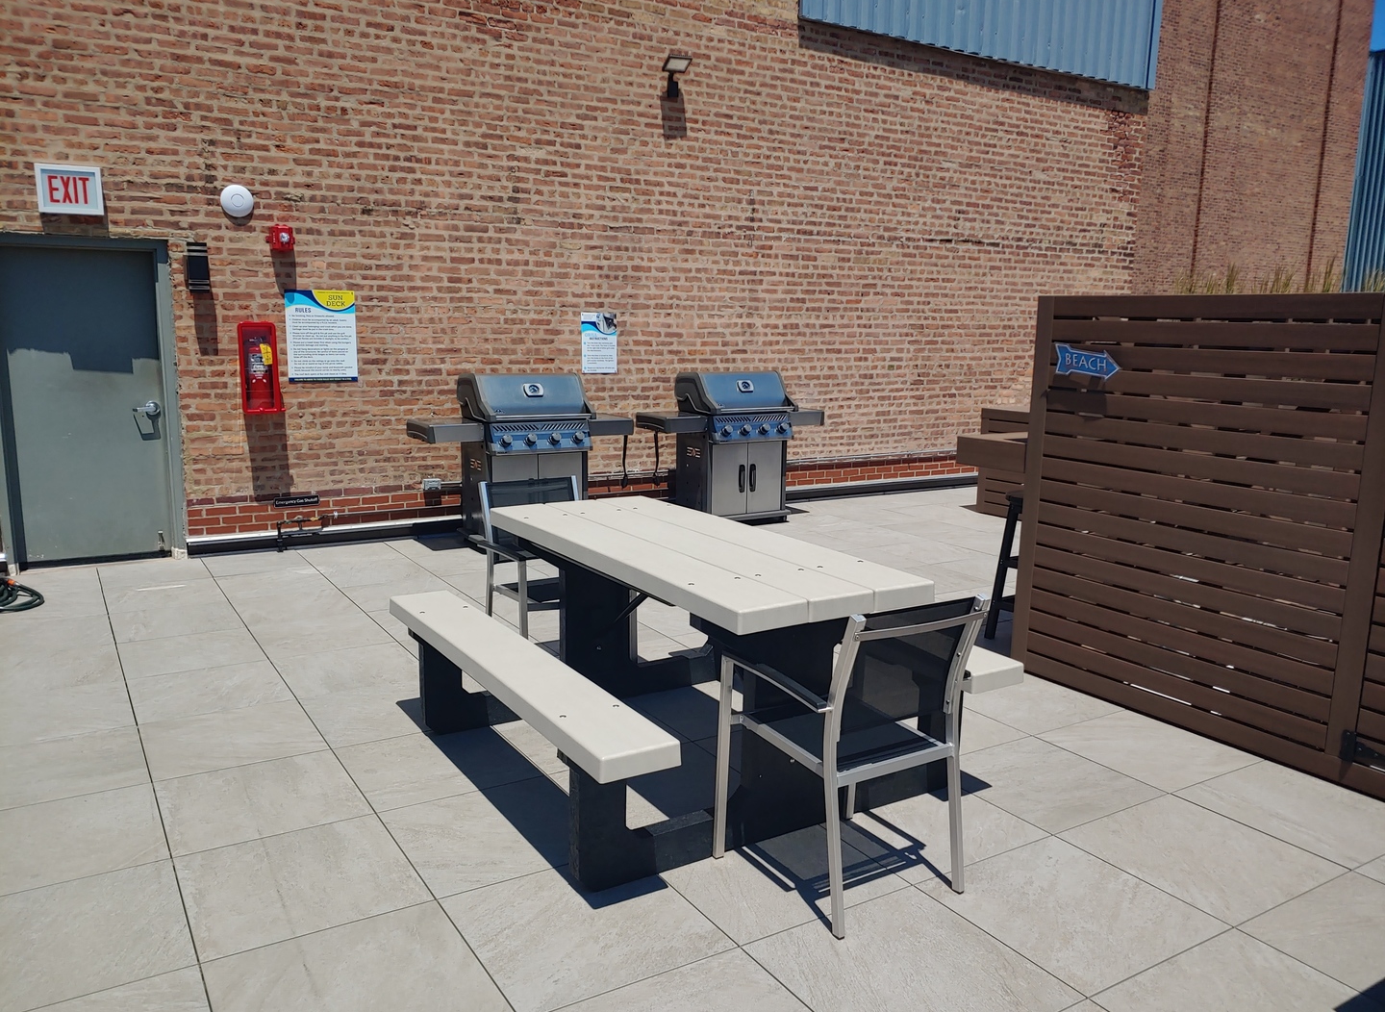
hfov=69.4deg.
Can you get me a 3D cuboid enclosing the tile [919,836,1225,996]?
[{"bbox_3d":[1.053,1.131,2.805,0.600,0.024,0.600,-5,11,-30],"label":"tile"}]

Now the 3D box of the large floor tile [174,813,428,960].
[{"bbox_3d":[-1.129,1.086,2.885,0.600,0.024,0.600,-4,11,-33],"label":"large floor tile"}]

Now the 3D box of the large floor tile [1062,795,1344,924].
[{"bbox_3d":[1.569,1.086,3.105,0.605,0.020,0.605,-4,11,-31],"label":"large floor tile"}]

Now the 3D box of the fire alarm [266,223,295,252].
[{"bbox_3d":[-2.750,-1.794,6.699,0.155,0.160,0.090,-5,11,-32],"label":"fire alarm"}]

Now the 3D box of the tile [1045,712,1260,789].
[{"bbox_3d":[1.774,0.953,3.897,0.600,0.024,0.600,-5,11,-30],"label":"tile"}]

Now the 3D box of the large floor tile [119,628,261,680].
[{"bbox_3d":[-2.461,0.727,4.920,0.605,0.020,0.605,-5,11,-32],"label":"large floor tile"}]

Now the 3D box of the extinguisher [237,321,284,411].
[{"bbox_3d":[-2.858,-0.910,6.587,0.240,0.590,0.200,-4,11,-31],"label":"extinguisher"}]

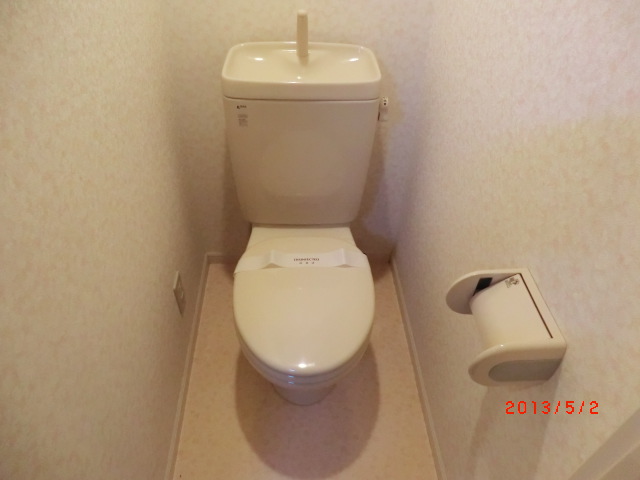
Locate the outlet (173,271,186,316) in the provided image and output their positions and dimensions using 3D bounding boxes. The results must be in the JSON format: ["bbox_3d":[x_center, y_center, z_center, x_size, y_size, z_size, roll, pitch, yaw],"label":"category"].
[{"bbox_3d":[-0.429,0.168,1.379,0.011,0.128,0.069,-1,42,-2],"label":"outlet"}]

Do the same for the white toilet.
[{"bbox_3d":[-0.046,0.027,1.259,0.400,0.882,0.760,-1,42,-2],"label":"white toilet"}]

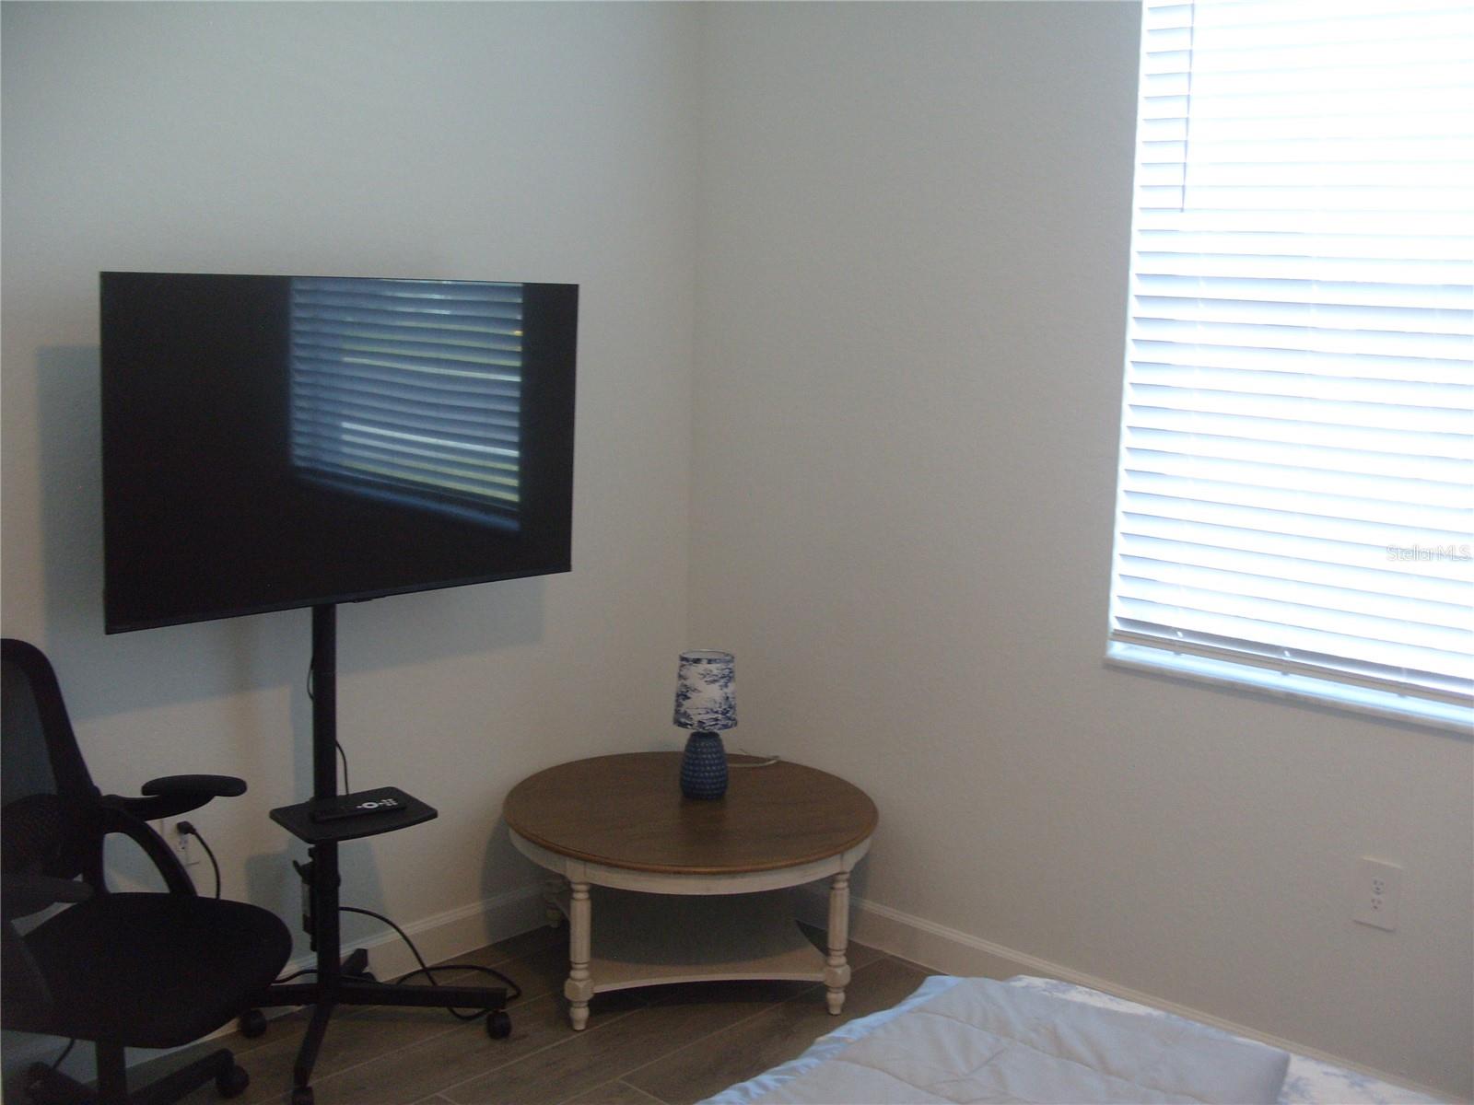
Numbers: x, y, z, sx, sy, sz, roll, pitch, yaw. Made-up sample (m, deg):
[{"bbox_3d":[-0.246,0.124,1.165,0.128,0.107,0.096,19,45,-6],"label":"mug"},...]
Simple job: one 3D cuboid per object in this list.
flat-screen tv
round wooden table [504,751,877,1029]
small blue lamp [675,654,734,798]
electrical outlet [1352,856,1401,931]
[{"bbox_3d":[-0.777,-0.231,3.083,0.070,0.649,1.110,10,12,42],"label":"flat-screen tv"},{"bbox_3d":[-0.118,0.833,3.705,0.917,0.425,0.917,2,9,0],"label":"round wooden table"},{"bbox_3d":[-0.076,0.433,3.734,0.148,0.358,0.148,2,9,-1],"label":"small blue lamp"},{"bbox_3d":[1.286,0.689,2.993,0.083,0.131,0.010,10,12,41],"label":"electrical outlet"}]

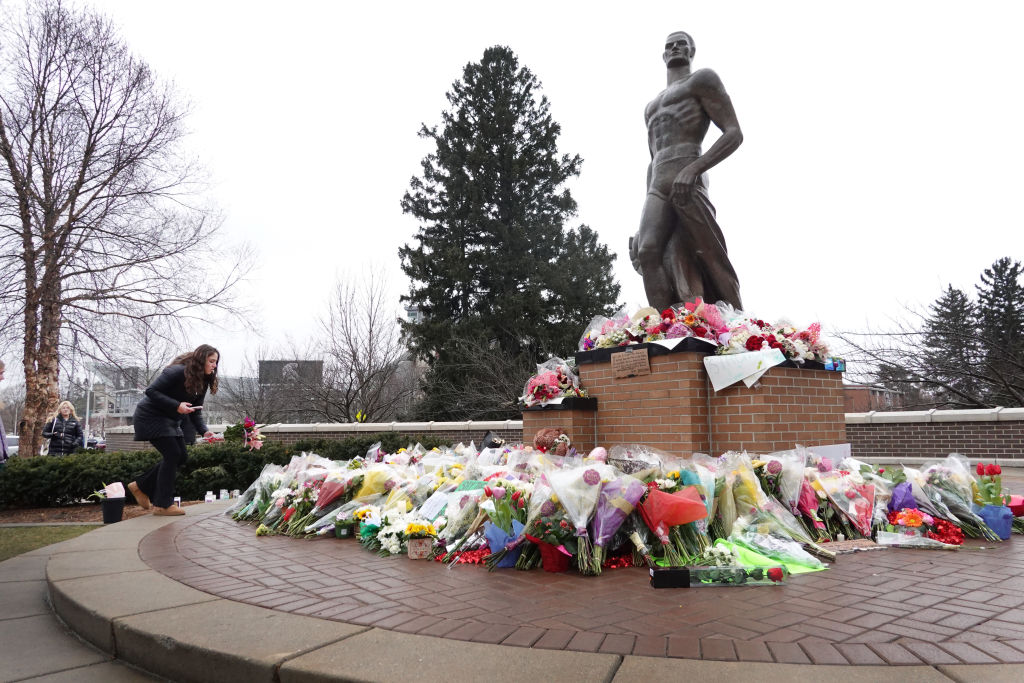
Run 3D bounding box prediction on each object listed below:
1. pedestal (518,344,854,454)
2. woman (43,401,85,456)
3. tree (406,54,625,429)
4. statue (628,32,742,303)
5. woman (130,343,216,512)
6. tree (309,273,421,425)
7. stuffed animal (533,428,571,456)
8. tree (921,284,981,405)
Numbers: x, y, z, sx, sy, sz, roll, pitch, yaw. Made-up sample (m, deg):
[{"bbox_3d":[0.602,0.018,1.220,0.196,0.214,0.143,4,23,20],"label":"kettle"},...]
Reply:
[{"bbox_3d":[1.496,0.751,6.380,1.890,1.380,2.180,5,-9,-38],"label":"pedestal"},{"bbox_3d":[-6.216,1.646,10.179,0.560,1.650,0.380,4,-8,-32],"label":"woman"},{"bbox_3d":[-0.125,-3.441,27.608,8.000,16.020,7.400,0,-7,0],"label":"tree"},{"bbox_3d":[1.596,-1.422,6.747,0.920,3.002,1.000,5,-9,-38],"label":"statue"},{"bbox_3d":[-2.838,0.730,6.202,0.720,1.410,0.520,1,-7,-7],"label":"woman"},{"bbox_3d":[-4.054,0.845,20.044,3.100,5.531,3.000,1,-7,-11],"label":"tree"},{"bbox_3d":[0.326,0.858,6.091,0.320,0.280,0.270,-2,-7,14],"label":"stuffed animal"},{"bbox_3d":[25.987,1.480,43.120,4.200,9.767,4.200,-4,-8,31],"label":"tree"}]

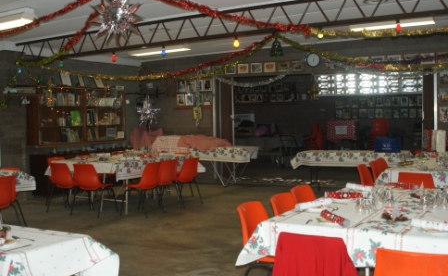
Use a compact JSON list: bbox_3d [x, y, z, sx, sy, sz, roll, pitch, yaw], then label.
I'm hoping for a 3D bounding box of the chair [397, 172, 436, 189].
[{"bbox_3d":[2.187,0.768,5.813,0.490,0.795,0.530,0,3,36],"label":"chair"}]

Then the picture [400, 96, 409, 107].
[{"bbox_3d":[4.490,-0.905,12.996,0.172,0.251,0.025,1,3,29],"label":"picture"}]

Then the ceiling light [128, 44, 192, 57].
[{"bbox_3d":[-1.184,-1.631,9.800,1.240,0.100,0.200,-2,2,29],"label":"ceiling light"}]

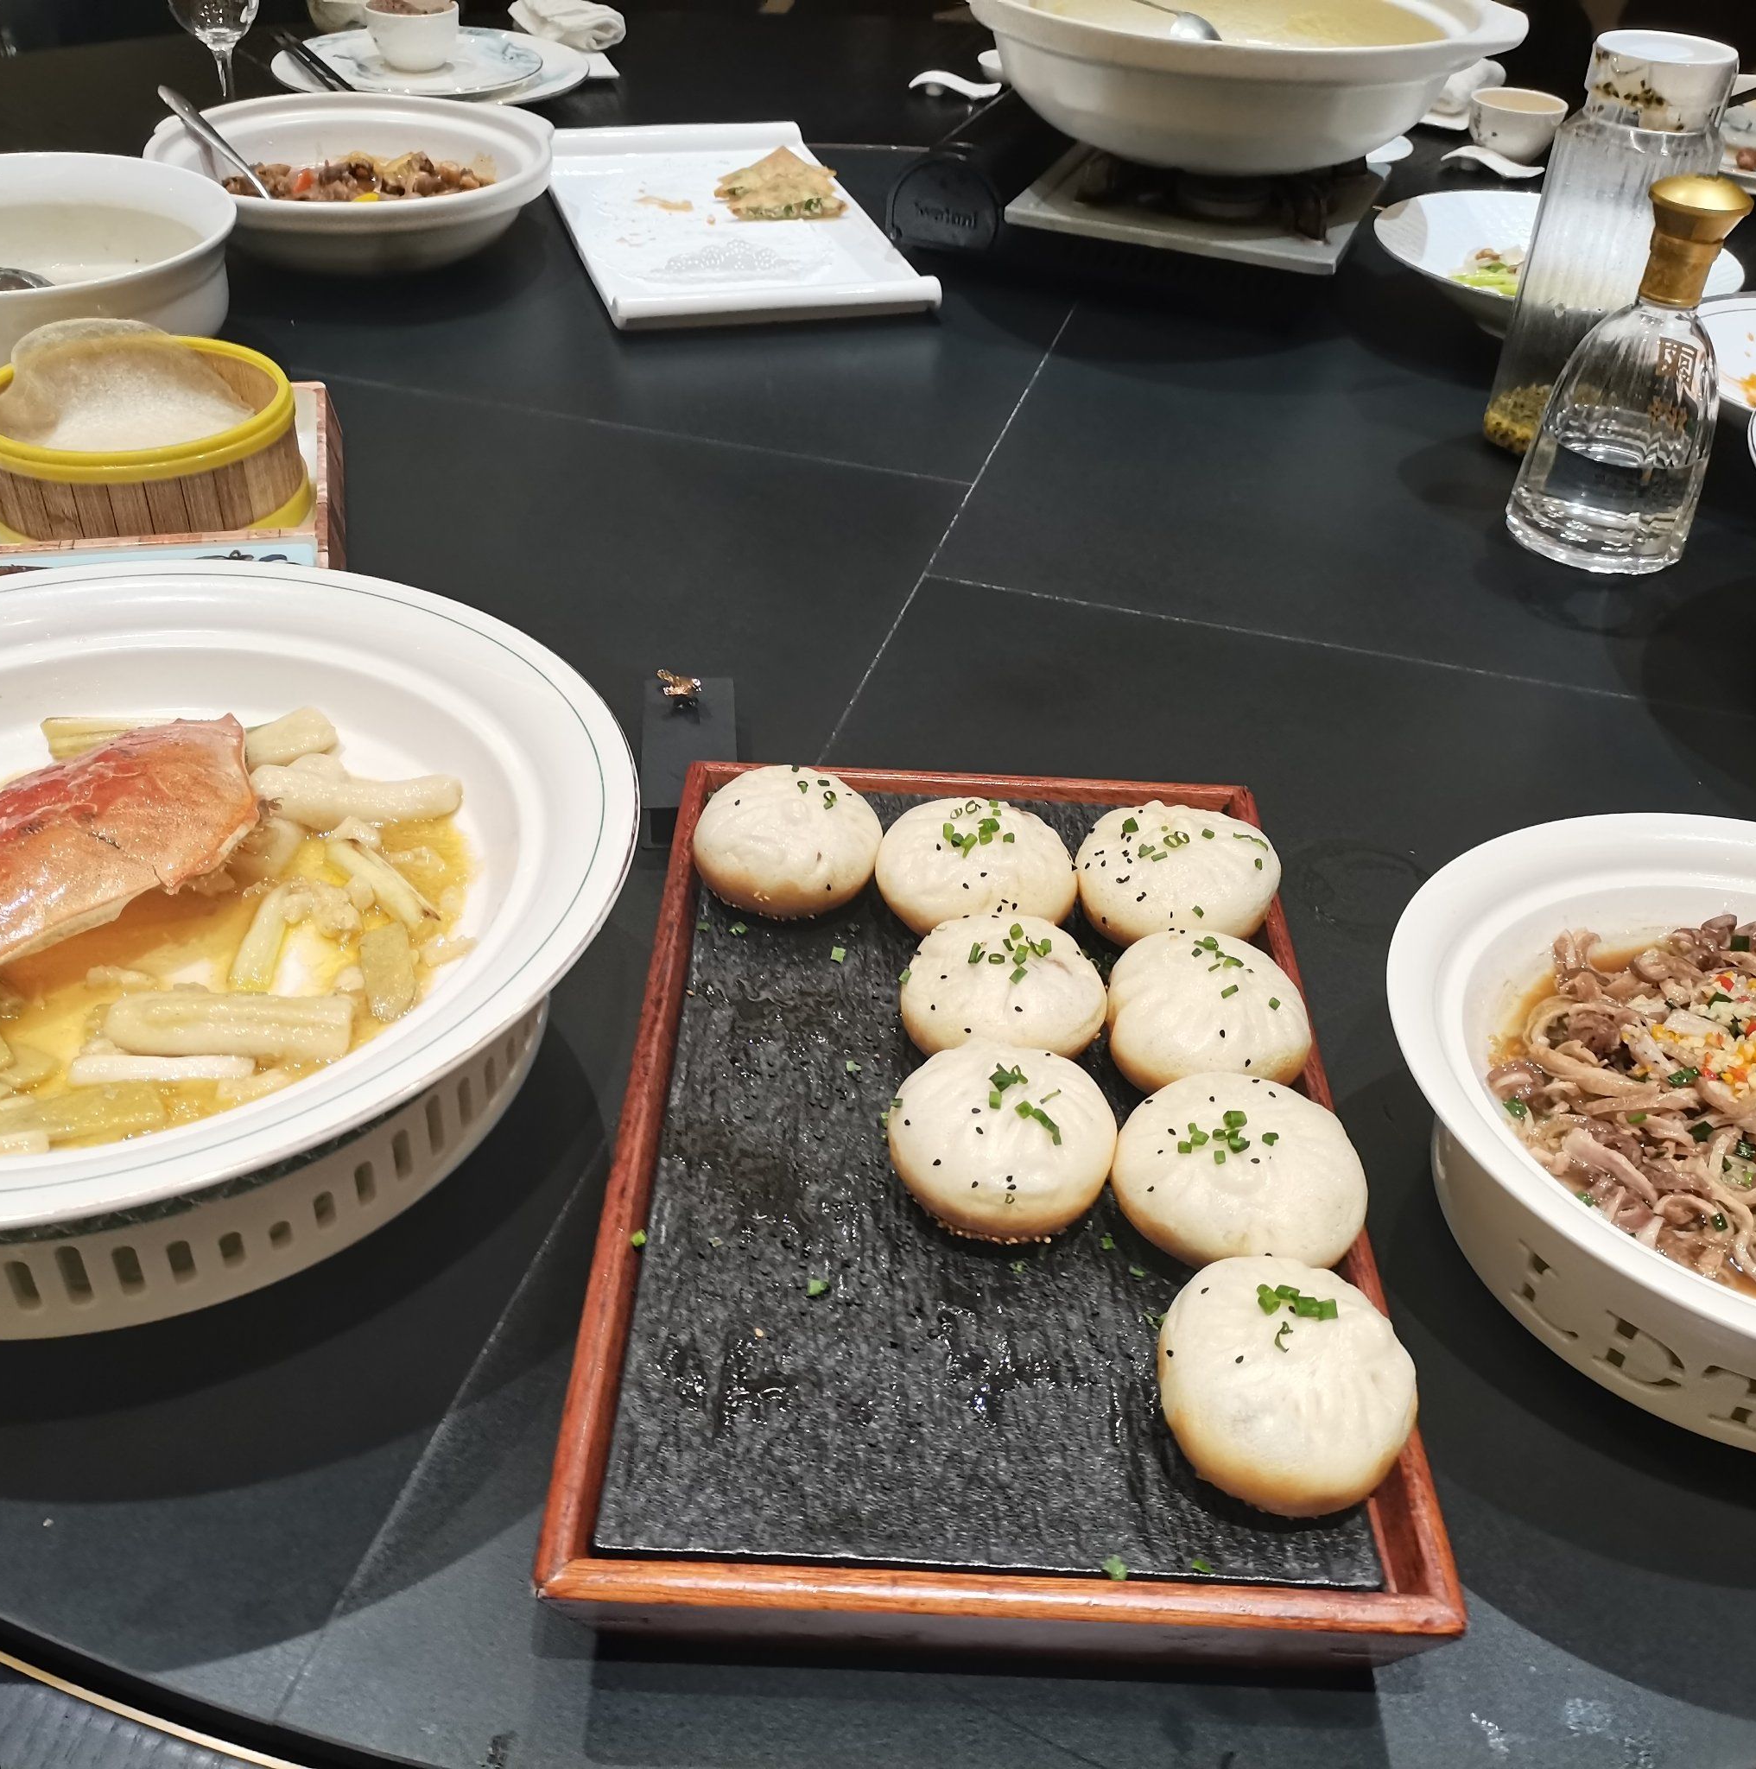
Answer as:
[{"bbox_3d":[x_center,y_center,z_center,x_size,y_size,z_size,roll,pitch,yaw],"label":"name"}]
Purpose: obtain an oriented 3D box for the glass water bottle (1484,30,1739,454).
[{"bbox_3d":[0.459,-0.392,1.103,0.103,0.236,0.103,3,38,0],"label":"glass water bottle"}]

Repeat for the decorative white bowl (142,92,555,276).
[{"bbox_3d":[-0.394,-0.529,1.349,0.299,0.070,0.285,2,38,-2],"label":"decorative white bowl"}]

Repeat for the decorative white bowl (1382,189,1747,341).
[{"bbox_3d":[0.494,-0.430,1.304,0.262,0.053,0.262,3,38,0],"label":"decorative white bowl"}]

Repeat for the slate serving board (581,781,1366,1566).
[{"bbox_3d":[0.032,0.076,0.599,0.205,0.013,0.347,3,38,-1],"label":"slate serving board"}]

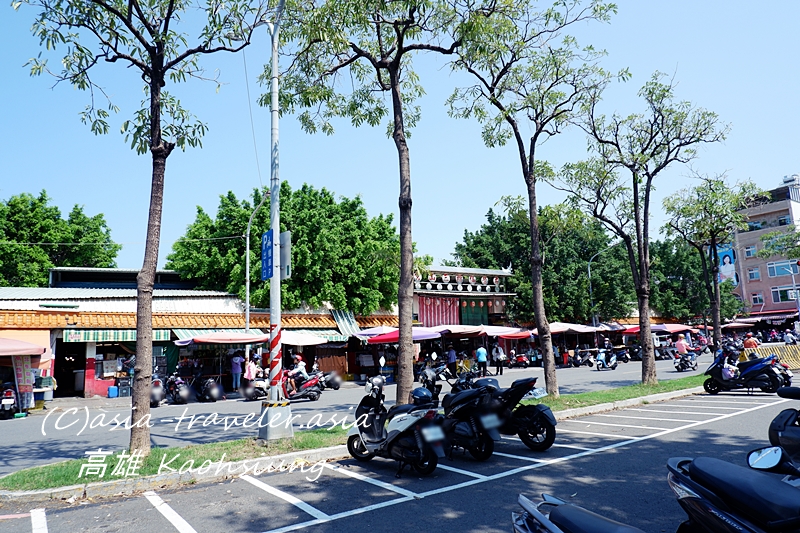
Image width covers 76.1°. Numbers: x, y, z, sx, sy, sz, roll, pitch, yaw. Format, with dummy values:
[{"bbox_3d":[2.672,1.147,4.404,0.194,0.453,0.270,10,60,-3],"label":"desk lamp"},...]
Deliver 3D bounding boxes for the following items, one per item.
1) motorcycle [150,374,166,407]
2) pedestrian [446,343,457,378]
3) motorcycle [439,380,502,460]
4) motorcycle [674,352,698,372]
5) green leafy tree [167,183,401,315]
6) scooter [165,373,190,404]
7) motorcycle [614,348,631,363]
[{"bbox_3d":[-8.217,4.090,17.129,0.680,1.120,1.820,3,-11,-30],"label":"motorcycle"},{"bbox_3d":[2.434,4.581,24.626,0.500,1.600,0.380,7,-13,-44],"label":"pedestrian"},{"bbox_3d":[0.656,2.019,7.128,0.700,1.140,1.880,4,-12,-37],"label":"motorcycle"},{"bbox_3d":[12.058,3.871,21.527,1.800,1.080,0.680,4,-11,-36],"label":"motorcycle"},{"bbox_3d":[-7.515,0.961,32.772,14.000,12.200,12.000,4,-11,-37],"label":"green leafy tree"},{"bbox_3d":[-7.606,4.104,17.634,0.680,1.100,1.750,5,-12,-40],"label":"scooter"},{"bbox_3d":[14.280,5.799,33.756,0.680,1.120,1.820,5,-12,-38],"label":"motorcycle"}]

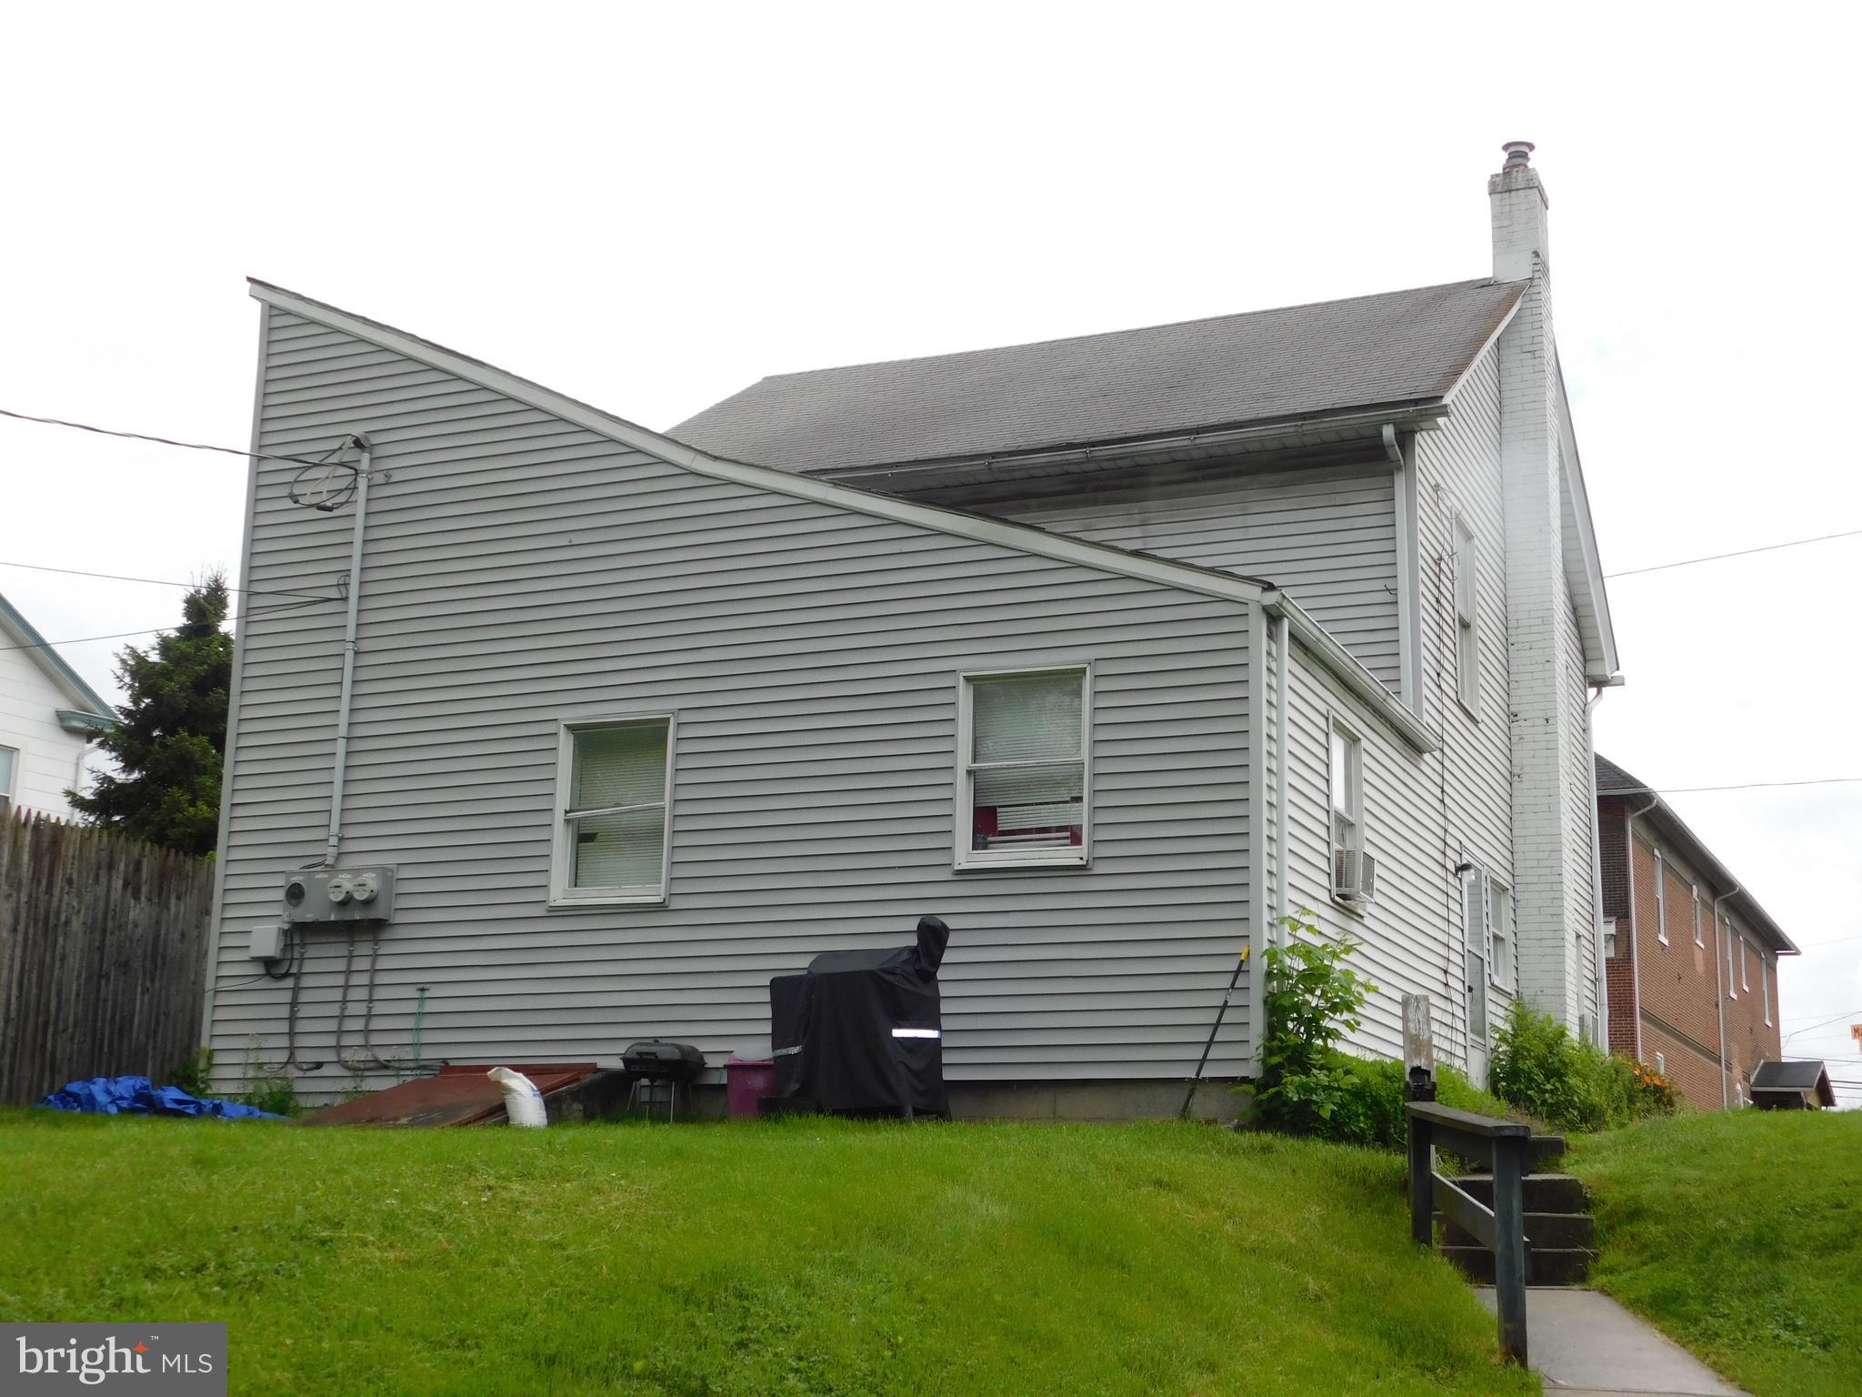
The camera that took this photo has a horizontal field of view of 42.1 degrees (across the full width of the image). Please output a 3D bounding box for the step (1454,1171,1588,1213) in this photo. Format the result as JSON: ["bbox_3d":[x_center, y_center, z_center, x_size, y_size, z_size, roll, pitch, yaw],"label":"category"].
[{"bbox_3d":[3.225,2.722,13.300,0.800,0.195,0.340,-1,-14,10],"label":"step"}]

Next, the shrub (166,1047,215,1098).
[{"bbox_3d":[-5.144,2.615,16.800,0.280,0.380,0.280,-5,-14,23],"label":"shrub"}]

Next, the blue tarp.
[{"bbox_3d":[-4.900,2.545,15.400,1.400,0.260,0.800,-5,-14,23],"label":"blue tarp"}]

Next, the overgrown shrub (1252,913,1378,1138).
[{"bbox_3d":[2.273,1.938,14.300,0.660,1.300,0.620,-5,-14,23],"label":"overgrown shrub"}]

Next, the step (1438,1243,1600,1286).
[{"bbox_3d":[3.096,2.992,12.750,0.830,0.190,0.320,-1,-14,10],"label":"step"}]

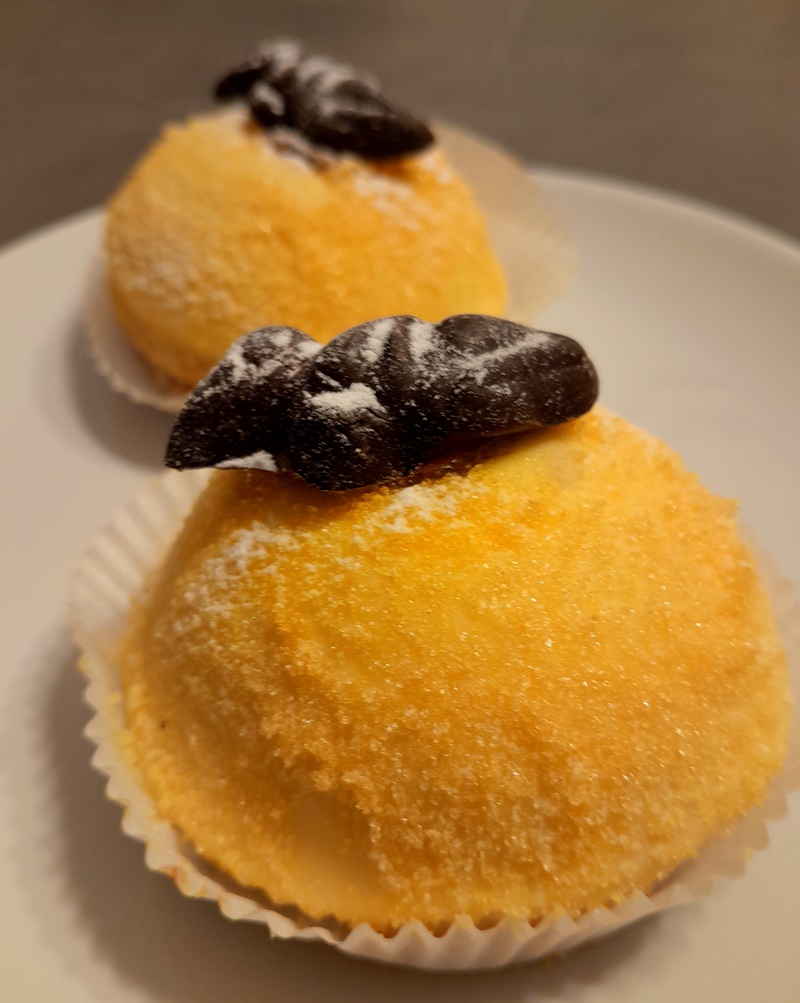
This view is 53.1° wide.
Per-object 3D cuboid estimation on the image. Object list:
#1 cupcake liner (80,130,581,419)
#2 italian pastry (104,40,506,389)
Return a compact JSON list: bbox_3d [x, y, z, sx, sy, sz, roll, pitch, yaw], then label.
[{"bbox_3d":[-0.014,-0.048,0.156,0.093,0.020,0.092,-1,48,1],"label":"cupcake liner"},{"bbox_3d":[-0.021,-0.058,0.147,0.080,0.045,0.080,-1,48,1],"label":"italian pastry"}]

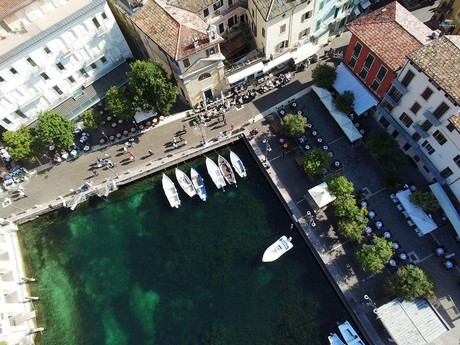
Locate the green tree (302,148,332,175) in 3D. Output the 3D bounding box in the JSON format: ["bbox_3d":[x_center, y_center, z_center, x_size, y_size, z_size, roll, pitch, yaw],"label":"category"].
[{"bbox_3d":[12.054,-1.222,40.919,3.760,5.000,3.760,-2,65,4],"label":"green tree"}]

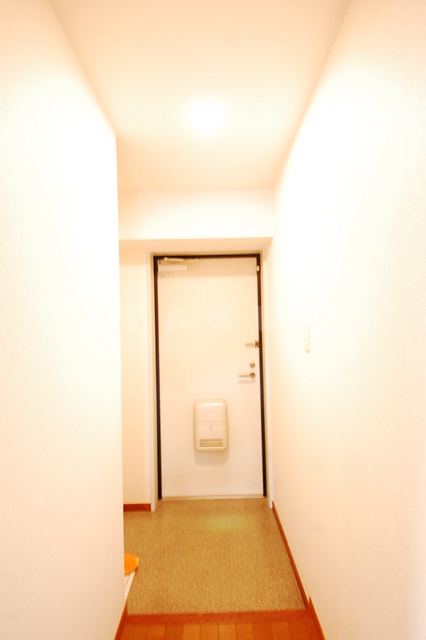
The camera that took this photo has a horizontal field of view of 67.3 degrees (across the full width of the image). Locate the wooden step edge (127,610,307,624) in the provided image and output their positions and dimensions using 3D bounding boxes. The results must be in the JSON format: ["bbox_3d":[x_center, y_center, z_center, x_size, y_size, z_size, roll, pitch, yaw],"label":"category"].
[{"bbox_3d":[0.021,1.372,1.443,0.837,0.050,0.060,-1,-3,0],"label":"wooden step edge"}]

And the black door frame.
[{"bbox_3d":[-0.026,0.454,2.666,0.888,2.000,0.090,-1,-3,0],"label":"black door frame"}]

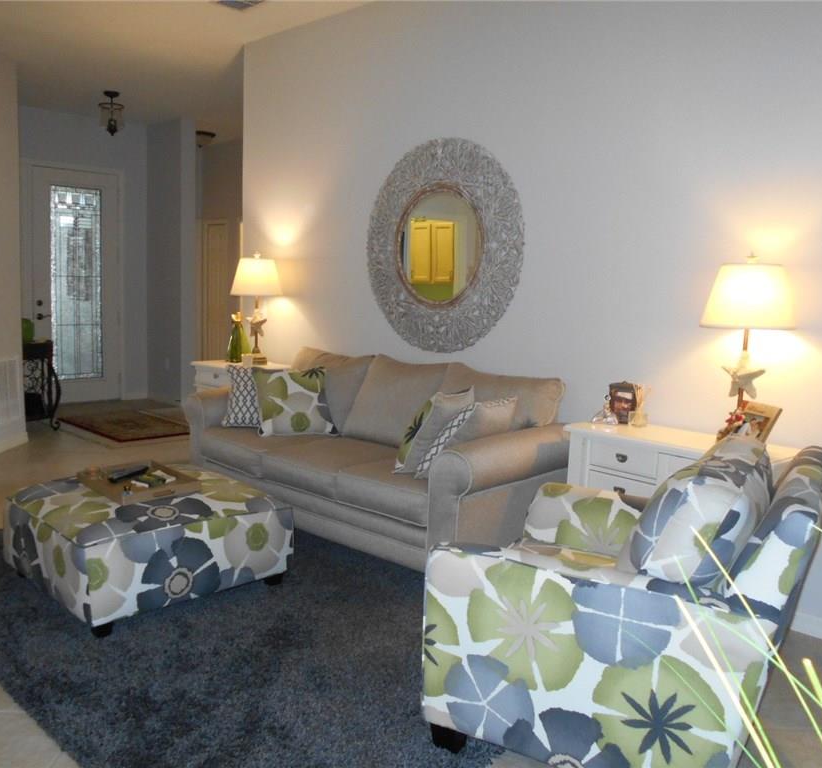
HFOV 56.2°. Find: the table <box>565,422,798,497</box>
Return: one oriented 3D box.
[{"bbox_3d":[1.136,0.622,3.315,0.886,0.786,0.469,8,9,42],"label":"table"}]

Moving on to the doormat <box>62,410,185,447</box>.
[{"bbox_3d":[-2.633,0.394,7.291,1.340,0.015,0.897,9,9,44],"label":"doormat"}]

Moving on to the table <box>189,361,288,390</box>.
[{"bbox_3d":[-1.124,0.279,5.297,0.536,0.825,0.515,8,9,42],"label":"table"}]

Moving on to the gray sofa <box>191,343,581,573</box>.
[{"bbox_3d":[-0.264,0.351,4.287,2.196,0.964,0.861,8,9,42],"label":"gray sofa"}]

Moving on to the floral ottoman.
[{"bbox_3d":[-1.161,0.692,3.418,0.866,0.389,0.912,9,9,44],"label":"floral ottoman"}]

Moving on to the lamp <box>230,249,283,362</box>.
[{"bbox_3d":[-1.060,-0.519,5.269,0.346,0.768,0.346,2,7,0],"label":"lamp"}]

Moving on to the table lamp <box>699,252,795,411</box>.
[{"bbox_3d":[1.339,-0.132,3.080,0.346,0.780,0.346,8,9,42],"label":"table lamp"}]

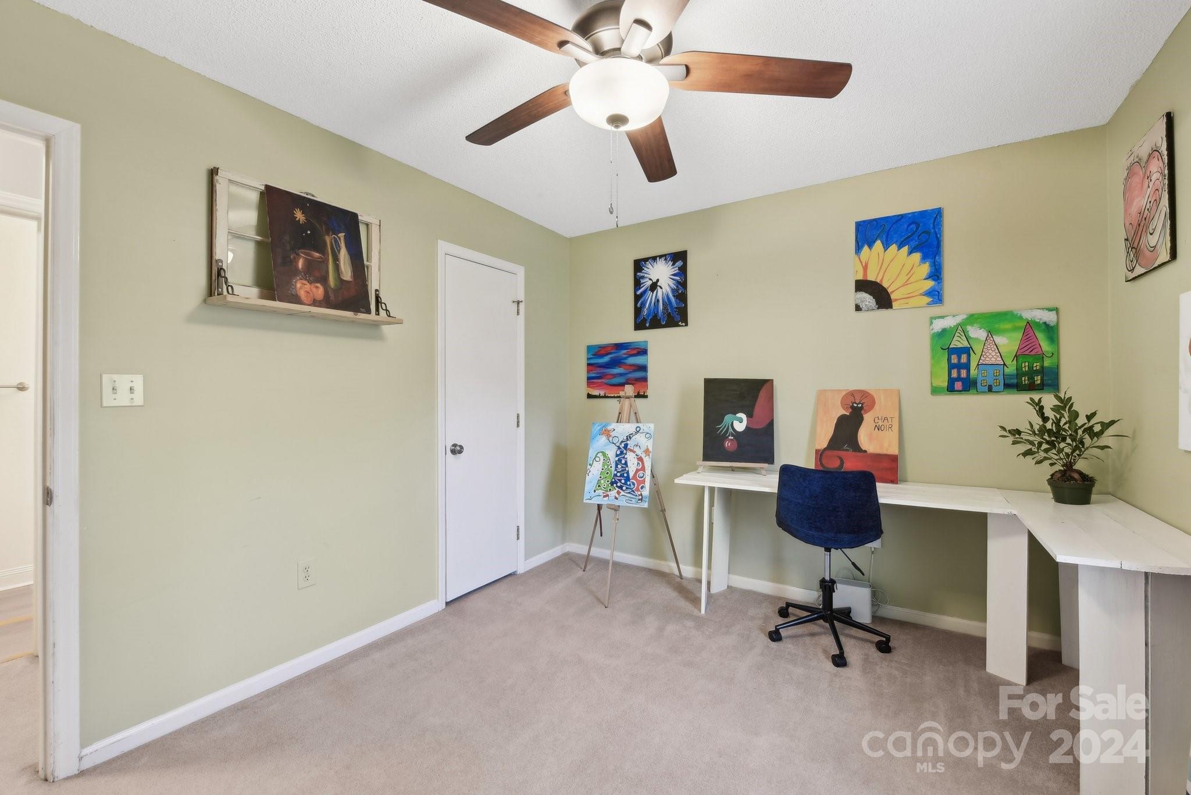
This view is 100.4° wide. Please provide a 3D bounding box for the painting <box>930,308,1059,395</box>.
[{"bbox_3d":[1.958,-0.216,2.457,0.500,0.406,0.020,0,0,33],"label":"painting"}]

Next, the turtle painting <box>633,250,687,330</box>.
[{"bbox_3d":[0.453,-0.727,3.434,0.404,0.506,0.020,0,0,33],"label":"turtle painting"}]

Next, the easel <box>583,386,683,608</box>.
[{"bbox_3d":[0.164,0.563,3.121,0.678,1.286,0.590,0,0,19],"label":"easel"}]

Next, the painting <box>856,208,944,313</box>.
[{"bbox_3d":[1.625,-0.727,2.672,0.404,0.506,0.020,0,0,33],"label":"painting"}]

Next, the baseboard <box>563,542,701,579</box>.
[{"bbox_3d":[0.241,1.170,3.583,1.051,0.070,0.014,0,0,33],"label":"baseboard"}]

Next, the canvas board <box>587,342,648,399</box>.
[{"bbox_3d":[0.160,-0.193,3.627,0.509,0.404,0.020,0,0,33],"label":"canvas board"}]

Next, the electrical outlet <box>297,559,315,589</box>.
[{"bbox_3d":[-1.280,0.782,2.203,0.008,0.116,0.073,0,0,33],"label":"electrical outlet"}]

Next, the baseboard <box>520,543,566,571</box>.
[{"bbox_3d":[-0.337,1.172,3.646,0.014,0.070,0.538,0,0,33],"label":"baseboard"}]

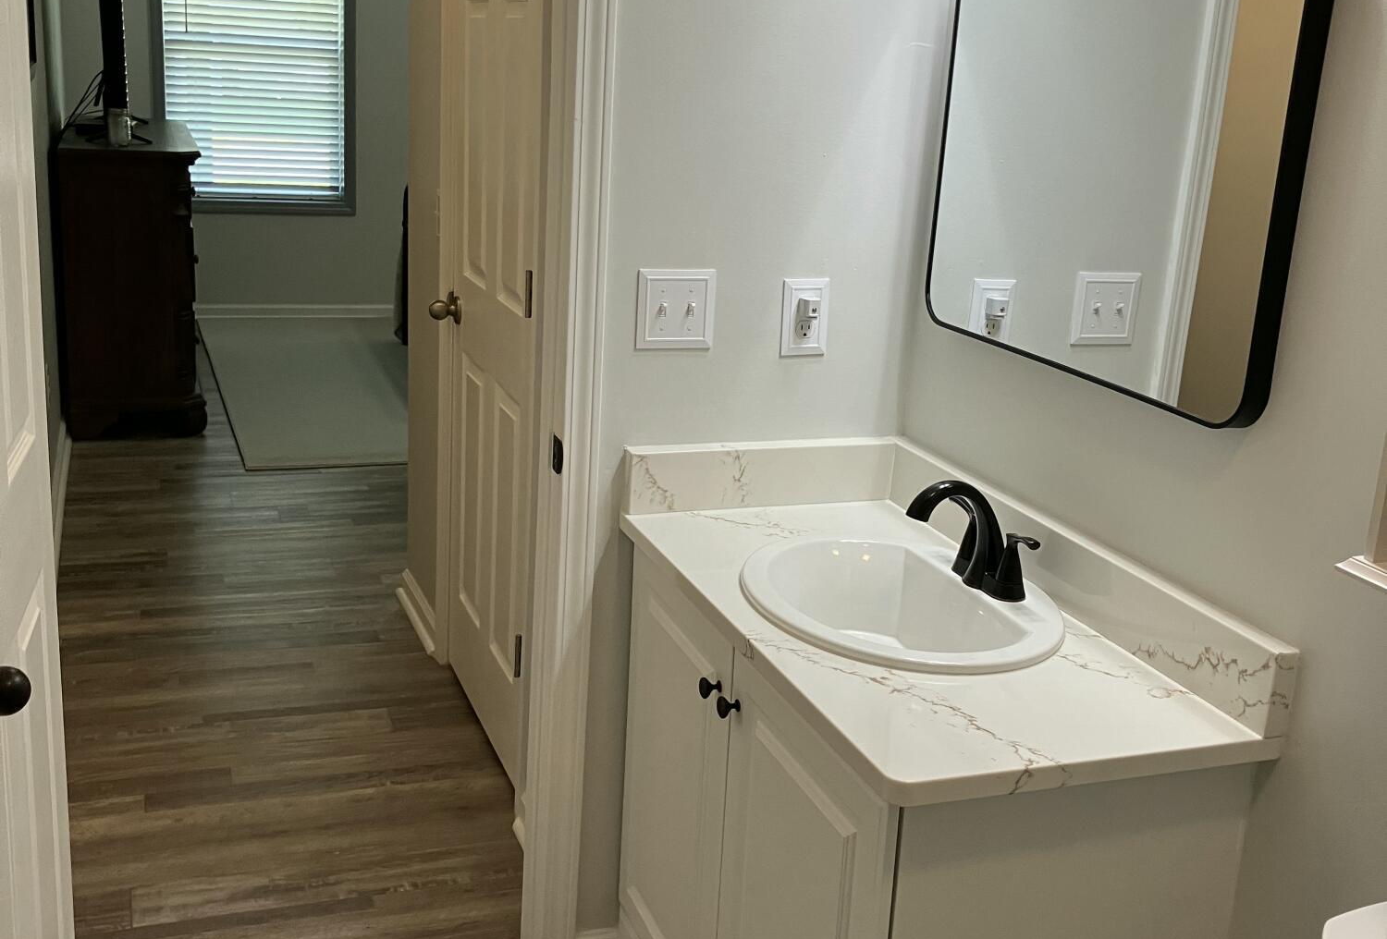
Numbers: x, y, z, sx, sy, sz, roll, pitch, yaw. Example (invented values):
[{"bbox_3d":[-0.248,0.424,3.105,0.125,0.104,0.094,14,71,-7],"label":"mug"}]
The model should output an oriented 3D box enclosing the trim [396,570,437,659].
[{"bbox_3d":[-0.755,0.377,4.103,0.034,0.085,0.479,-3,17,-20],"label":"trim"}]

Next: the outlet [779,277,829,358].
[{"bbox_3d":[0.181,-0.240,2.386,0.078,0.126,0.016,-3,17,-20],"label":"outlet"}]

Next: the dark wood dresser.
[{"bbox_3d":[-2.346,-0.858,6.266,0.482,1.077,1.656,-3,17,-20],"label":"dark wood dresser"}]

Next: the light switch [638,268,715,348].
[{"bbox_3d":[-0.024,-0.245,2.305,0.123,0.125,0.016,-3,17,-20],"label":"light switch"}]

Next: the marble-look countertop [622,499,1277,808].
[{"bbox_3d":[0.279,0.202,2.047,0.503,0.029,0.933,-3,17,-20],"label":"marble-look countertop"}]

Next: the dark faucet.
[{"bbox_3d":[0.365,0.089,2.064,0.168,0.158,0.200,-3,17,-20],"label":"dark faucet"}]

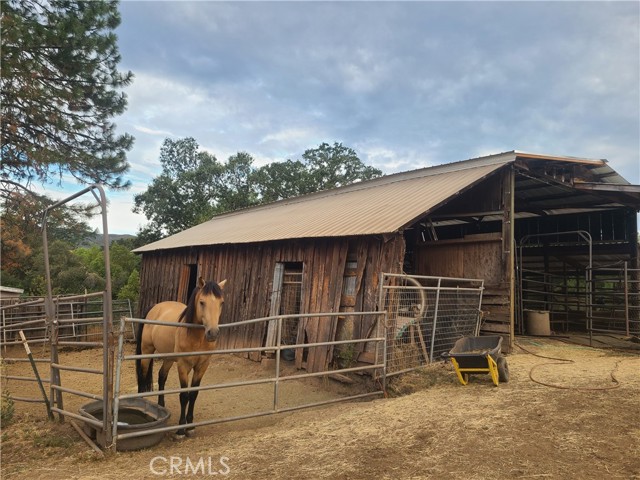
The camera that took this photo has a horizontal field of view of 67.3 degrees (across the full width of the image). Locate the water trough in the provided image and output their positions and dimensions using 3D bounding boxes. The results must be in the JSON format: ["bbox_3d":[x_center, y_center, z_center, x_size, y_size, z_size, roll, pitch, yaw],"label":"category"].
[{"bbox_3d":[-2.223,2.101,5.500,1.304,0.280,0.752,-3,-4,45],"label":"water trough"}]

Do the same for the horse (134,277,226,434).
[{"bbox_3d":[-1.791,1.356,5.904,0.620,1.800,2.080,2,-3,-32],"label":"horse"}]

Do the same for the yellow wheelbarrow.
[{"bbox_3d":[2.576,1.976,7.686,0.700,0.690,1.320,-1,-3,27],"label":"yellow wheelbarrow"}]

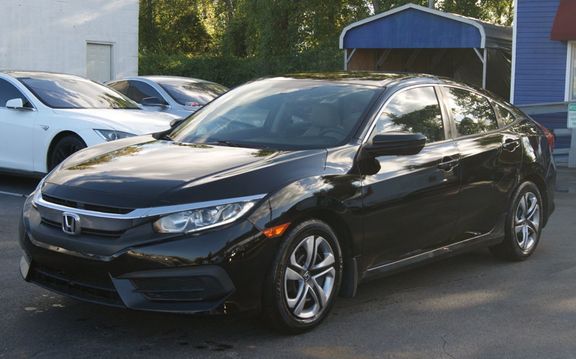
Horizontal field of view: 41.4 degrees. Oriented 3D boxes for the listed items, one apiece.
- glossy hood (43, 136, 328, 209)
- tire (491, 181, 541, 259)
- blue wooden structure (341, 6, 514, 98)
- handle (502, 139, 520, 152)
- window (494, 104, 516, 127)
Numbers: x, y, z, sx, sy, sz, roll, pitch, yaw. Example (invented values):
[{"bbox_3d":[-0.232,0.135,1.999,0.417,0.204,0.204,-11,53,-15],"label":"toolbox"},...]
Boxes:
[{"bbox_3d":[-0.636,-0.059,4.426,1.560,0.290,1.220,6,8,41],"label":"glossy hood"},{"bbox_3d":[1.828,0.323,6.109,0.220,0.640,0.640,6,8,41],"label":"tire"},{"bbox_3d":[4.432,-2.607,20.431,3.660,3.550,6.100,4,7,30],"label":"blue wooden structure"},{"bbox_3d":[1.698,-0.259,5.728,0.060,0.065,0.240,6,8,41],"label":"handle"},{"bbox_3d":[1.704,-0.502,5.955,0.060,0.220,0.360,-28,-15,39],"label":"window"}]

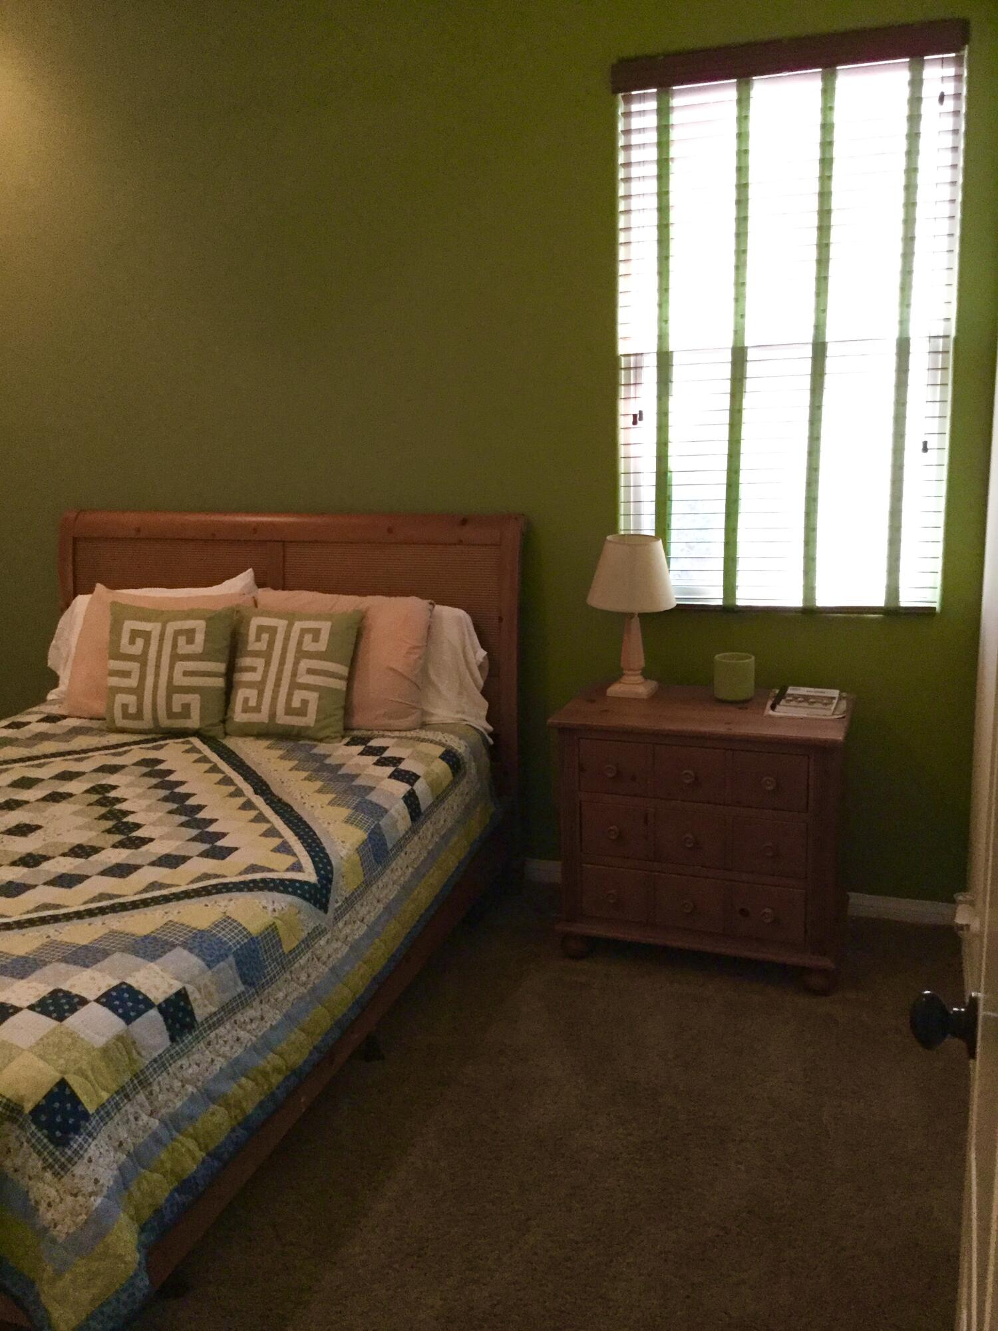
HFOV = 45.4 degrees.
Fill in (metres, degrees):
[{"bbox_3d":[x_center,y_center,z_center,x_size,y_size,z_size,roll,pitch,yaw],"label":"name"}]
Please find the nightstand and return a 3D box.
[{"bbox_3d":[0.566,0.458,3.294,0.758,0.686,0.445,3,12,20],"label":"nightstand"}]

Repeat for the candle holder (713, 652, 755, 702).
[{"bbox_3d":[0.662,0.034,3.354,0.113,0.117,0.113,3,12,20],"label":"candle holder"}]

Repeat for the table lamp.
[{"bbox_3d":[0.382,-0.139,3.427,0.260,0.441,0.260,3,12,20],"label":"table lamp"}]

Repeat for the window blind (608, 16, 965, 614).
[{"bbox_3d":[0.774,-0.901,3.309,0.913,1.500,0.090,3,12,21],"label":"window blind"}]

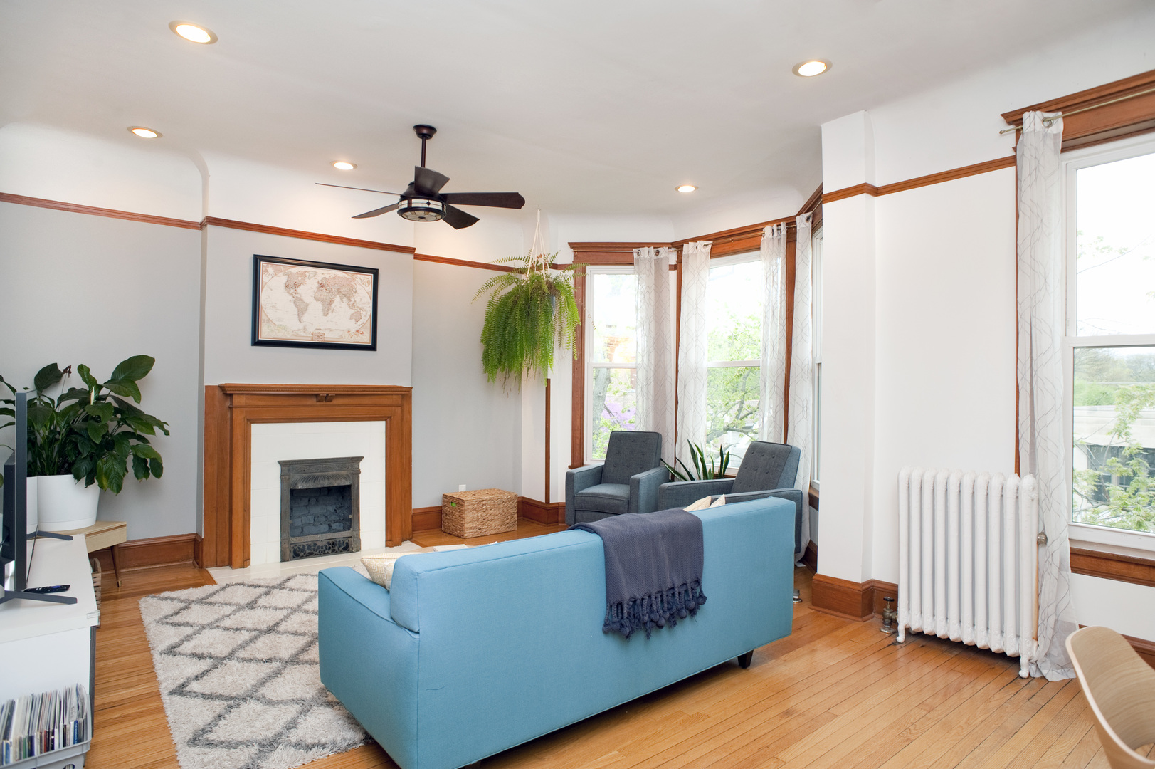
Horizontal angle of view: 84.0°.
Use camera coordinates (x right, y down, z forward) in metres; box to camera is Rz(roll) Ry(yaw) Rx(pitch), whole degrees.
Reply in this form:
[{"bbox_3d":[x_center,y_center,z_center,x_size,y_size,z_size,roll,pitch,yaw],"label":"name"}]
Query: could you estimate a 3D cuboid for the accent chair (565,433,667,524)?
[{"bbox_3d":[0.400,0.941,5.875,0.685,0.947,0.870,0,0,25],"label":"accent chair"}]

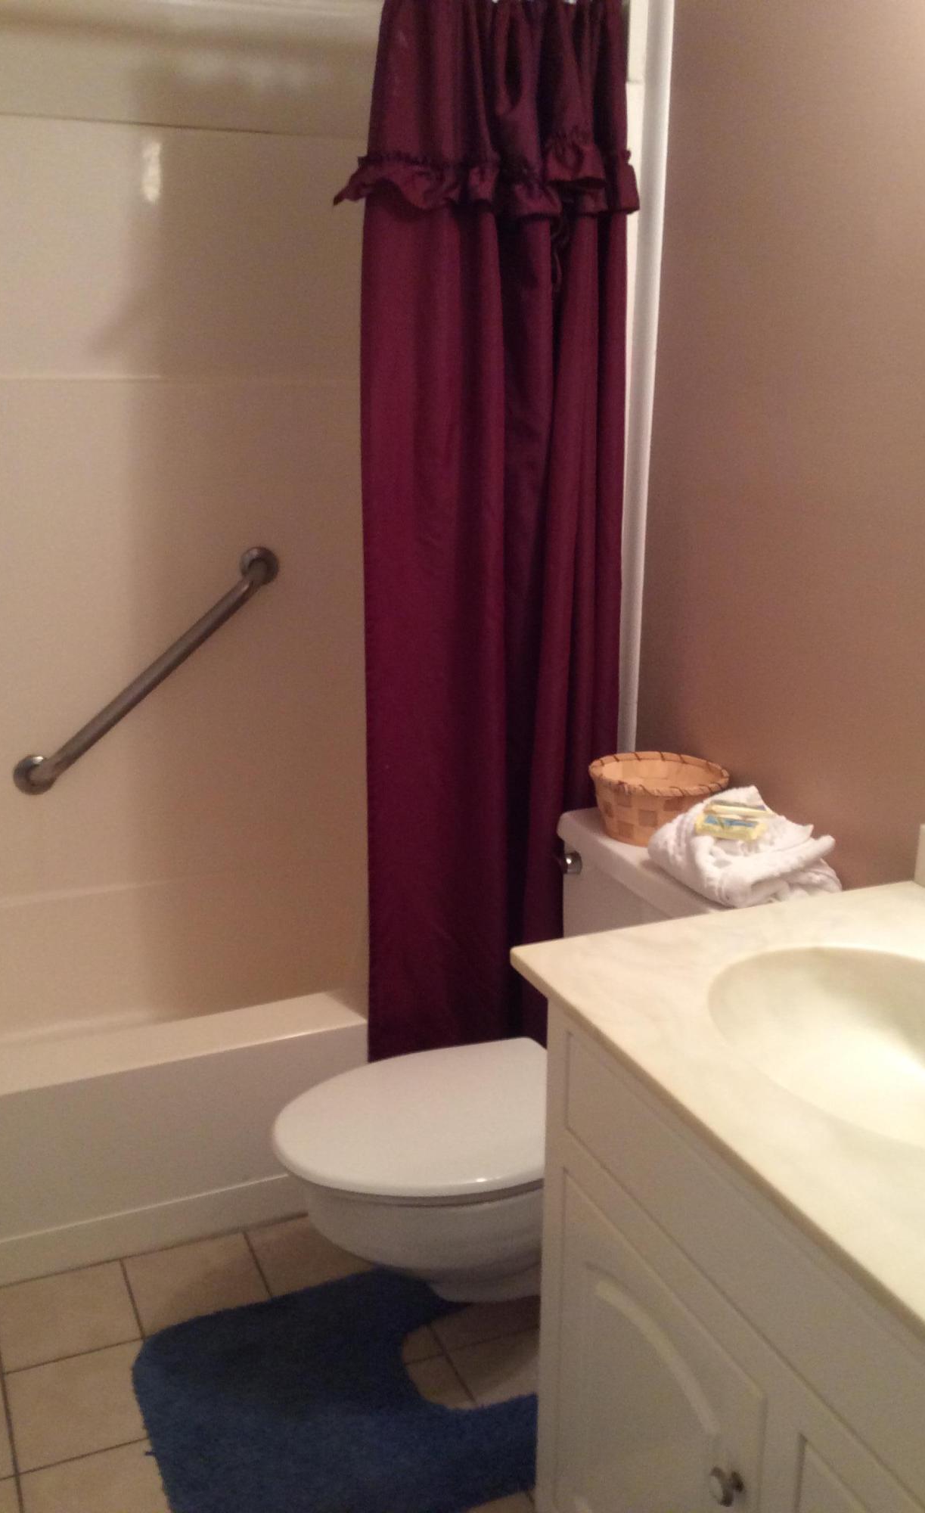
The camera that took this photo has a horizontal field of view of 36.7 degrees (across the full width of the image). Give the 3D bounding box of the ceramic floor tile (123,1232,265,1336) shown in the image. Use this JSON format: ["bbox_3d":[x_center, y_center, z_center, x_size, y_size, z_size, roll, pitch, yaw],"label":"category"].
[{"bbox_3d":[-0.418,0.833,2.204,0.200,0.010,0.200,-6,17,-23],"label":"ceramic floor tile"}]

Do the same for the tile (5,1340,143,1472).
[{"bbox_3d":[-0.526,0.904,1.948,0.200,0.010,0.200,-6,17,-23],"label":"tile"}]

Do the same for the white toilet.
[{"bbox_3d":[0.105,0.456,1.965,0.735,0.620,0.470,-6,17,-23],"label":"white toilet"}]

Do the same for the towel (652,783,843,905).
[{"bbox_3d":[0.383,0.121,1.887,0.180,0.090,0.235,-6,17,-23],"label":"towel"}]

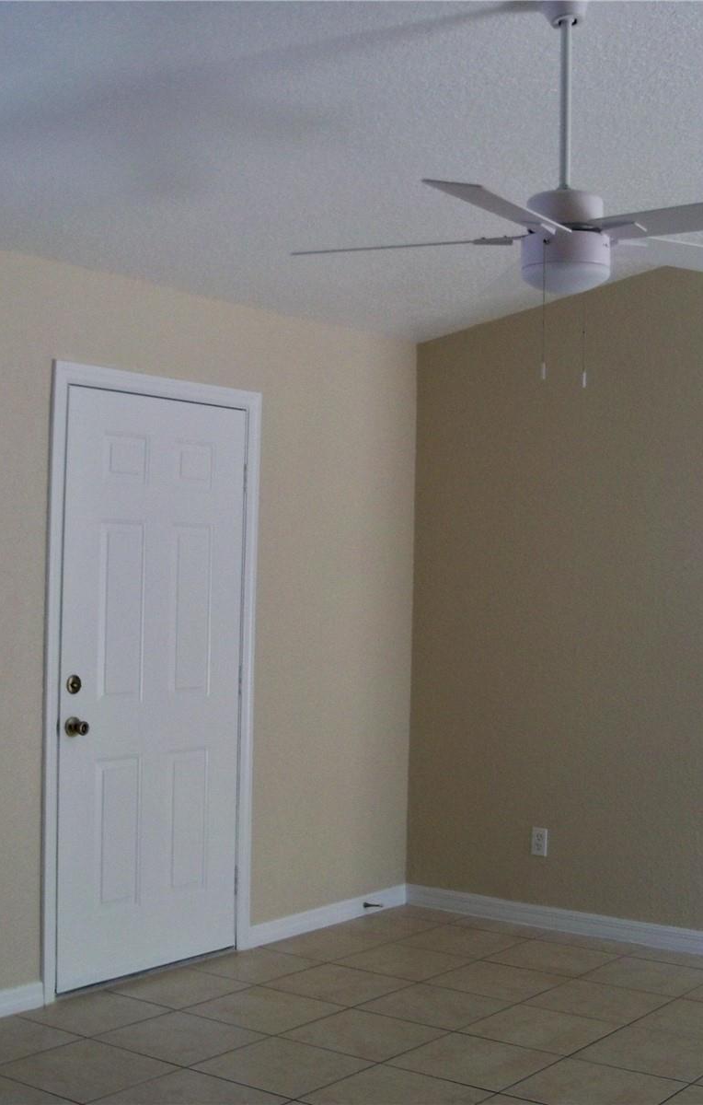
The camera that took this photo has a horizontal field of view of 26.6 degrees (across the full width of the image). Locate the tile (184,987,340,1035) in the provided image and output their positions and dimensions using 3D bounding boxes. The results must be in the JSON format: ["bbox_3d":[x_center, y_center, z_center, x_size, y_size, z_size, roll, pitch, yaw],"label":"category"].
[{"bbox_3d":[-0.280,1.504,4.867,0.400,0.010,0.400,0,-1,37],"label":"tile"}]

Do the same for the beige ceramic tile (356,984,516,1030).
[{"bbox_3d":[0.284,1.524,4.995,0.400,0.010,0.400,0,-1,36],"label":"beige ceramic tile"}]

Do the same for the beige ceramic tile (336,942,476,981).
[{"bbox_3d":[0.200,1.532,5.556,0.403,0.010,0.403,0,-1,37],"label":"beige ceramic tile"}]

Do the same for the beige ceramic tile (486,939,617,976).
[{"bbox_3d":[0.765,1.542,5.640,0.403,0.010,0.403,0,-1,37],"label":"beige ceramic tile"}]

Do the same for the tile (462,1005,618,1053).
[{"bbox_3d":[0.608,1.525,4.757,0.400,0.010,0.400,0,-1,36],"label":"tile"}]

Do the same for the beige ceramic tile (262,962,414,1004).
[{"bbox_3d":[-0.041,1.522,5.238,0.400,0.010,0.400,0,-1,36],"label":"beige ceramic tile"}]

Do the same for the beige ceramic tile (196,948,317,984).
[{"bbox_3d":[-0.343,1.517,5.453,0.343,0.010,0.403,0,-1,37],"label":"beige ceramic tile"}]

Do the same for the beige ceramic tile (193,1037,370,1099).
[{"bbox_3d":[-0.196,1.495,4.300,0.400,0.010,0.400,0,-1,37],"label":"beige ceramic tile"}]

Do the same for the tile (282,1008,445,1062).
[{"bbox_3d":[0.044,1.506,4.625,0.400,0.010,0.400,0,-1,37],"label":"tile"}]

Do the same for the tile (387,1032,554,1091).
[{"bbox_3d":[0.367,1.516,4.427,0.406,0.012,0.406,1,-1,37],"label":"tile"}]

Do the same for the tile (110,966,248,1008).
[{"bbox_3d":[-0.583,1.504,5.127,0.343,0.010,0.403,0,-1,37],"label":"tile"}]

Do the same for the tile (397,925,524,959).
[{"bbox_3d":[0.441,1.544,5.897,0.406,0.012,0.406,1,-1,37],"label":"tile"}]

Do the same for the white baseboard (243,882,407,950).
[{"bbox_3d":[-0.089,1.489,6.126,0.015,0.086,1.060,0,-1,36],"label":"white baseboard"}]

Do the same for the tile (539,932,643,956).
[{"bbox_3d":[0.941,1.548,5.879,0.403,0.010,0.187,0,-1,37],"label":"tile"}]

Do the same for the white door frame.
[{"bbox_3d":[-0.709,0.447,5.300,0.100,2.137,1.049,1,-1,37],"label":"white door frame"}]

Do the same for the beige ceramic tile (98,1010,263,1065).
[{"bbox_3d":[-0.522,1.495,4.577,0.403,0.010,0.403,0,-1,37],"label":"beige ceramic tile"}]

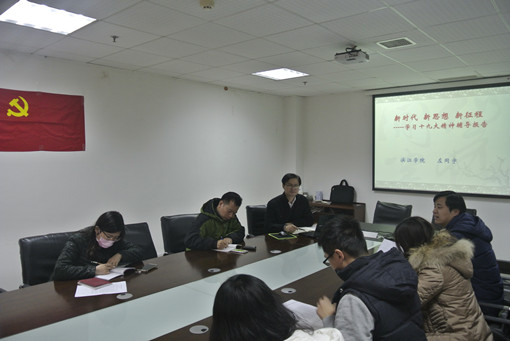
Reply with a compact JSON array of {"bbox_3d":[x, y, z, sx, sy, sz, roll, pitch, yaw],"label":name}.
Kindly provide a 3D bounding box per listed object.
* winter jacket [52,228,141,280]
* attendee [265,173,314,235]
[{"bbox_3d":[-1.203,0.735,2.870,0.660,0.600,0.700,3,5,43],"label":"winter jacket"},{"bbox_3d":[0.428,0.718,4.351,0.560,1.340,0.700,-1,3,-19],"label":"attendee"}]

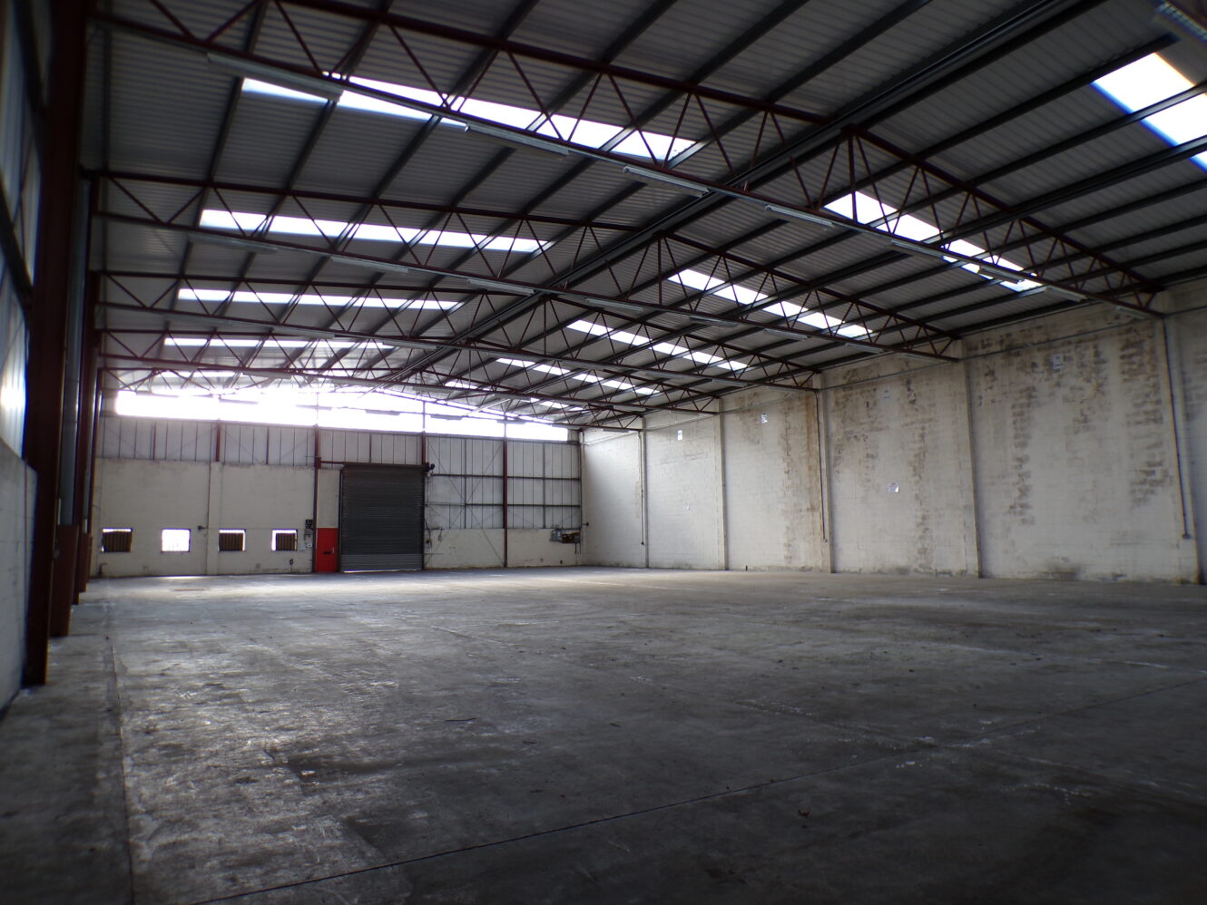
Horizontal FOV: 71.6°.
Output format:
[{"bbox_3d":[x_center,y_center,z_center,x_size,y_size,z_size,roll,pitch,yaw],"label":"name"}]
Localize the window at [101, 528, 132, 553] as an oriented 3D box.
[{"bbox_3d":[-20.616,3.745,35.434,1.151,0.982,0.120,3,-7,-31],"label":"window"}]

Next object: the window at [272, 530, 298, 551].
[{"bbox_3d":[-14.810,4.093,38.873,1.143,1.007,0.120,3,-7,-31],"label":"window"}]

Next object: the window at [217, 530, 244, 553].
[{"bbox_3d":[-16.750,3.981,37.723,1.122,0.995,0.120,3,-7,-31],"label":"window"}]

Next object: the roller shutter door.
[{"bbox_3d":[-10.827,3.213,41.236,4.262,5.232,0.300,3,-7,-31],"label":"roller shutter door"}]

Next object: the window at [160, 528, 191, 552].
[{"bbox_3d":[-18.691,3.864,36.574,1.151,1.003,0.120,3,-7,-31],"label":"window"}]

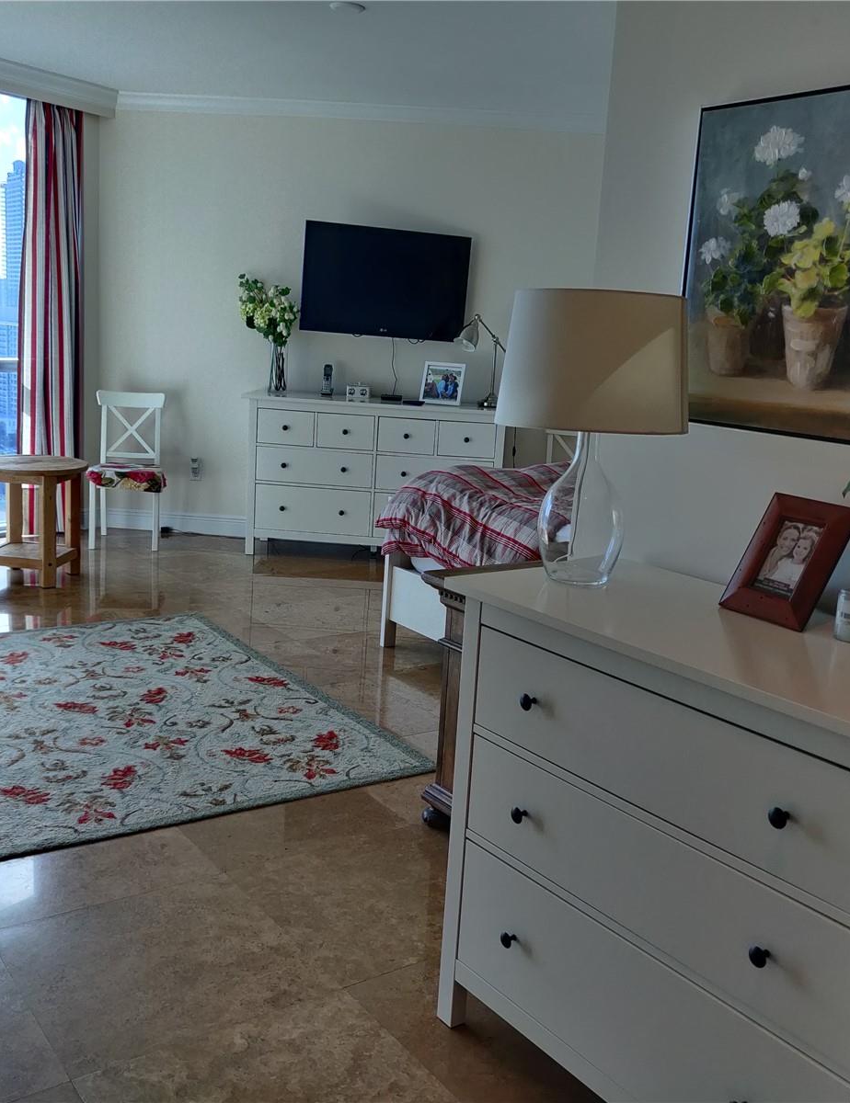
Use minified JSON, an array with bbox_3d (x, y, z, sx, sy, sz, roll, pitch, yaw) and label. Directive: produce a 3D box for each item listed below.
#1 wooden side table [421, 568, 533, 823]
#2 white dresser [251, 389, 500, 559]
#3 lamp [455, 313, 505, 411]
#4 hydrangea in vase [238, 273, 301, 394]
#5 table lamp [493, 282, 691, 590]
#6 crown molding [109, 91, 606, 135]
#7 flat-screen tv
[{"bbox_3d":[0.377,0.453,3.002,0.641,0.742,0.520,-5,14,-35],"label":"wooden side table"},{"bbox_3d":[-0.287,-0.442,6.660,1.641,0.974,0.497,4,11,6],"label":"white dresser"},{"bbox_3d":[0.342,-1.165,6.501,0.340,0.578,0.180,4,11,6],"label":"lamp"},{"bbox_3d":[-0.960,-1.341,6.575,0.375,0.751,0.320,4,11,6],"label":"hydrangea in vase"},{"bbox_3d":[0.325,-0.215,2.082,0.371,0.561,0.371,3,11,-1],"label":"table lamp"},{"bbox_3d":[-0.375,-2.749,6.632,3.150,0.110,0.090,4,11,3],"label":"crown molding"},{"bbox_3d":[-0.250,-1.673,6.608,1.049,0.642,0.080,0,14,-16],"label":"flat-screen tv"}]

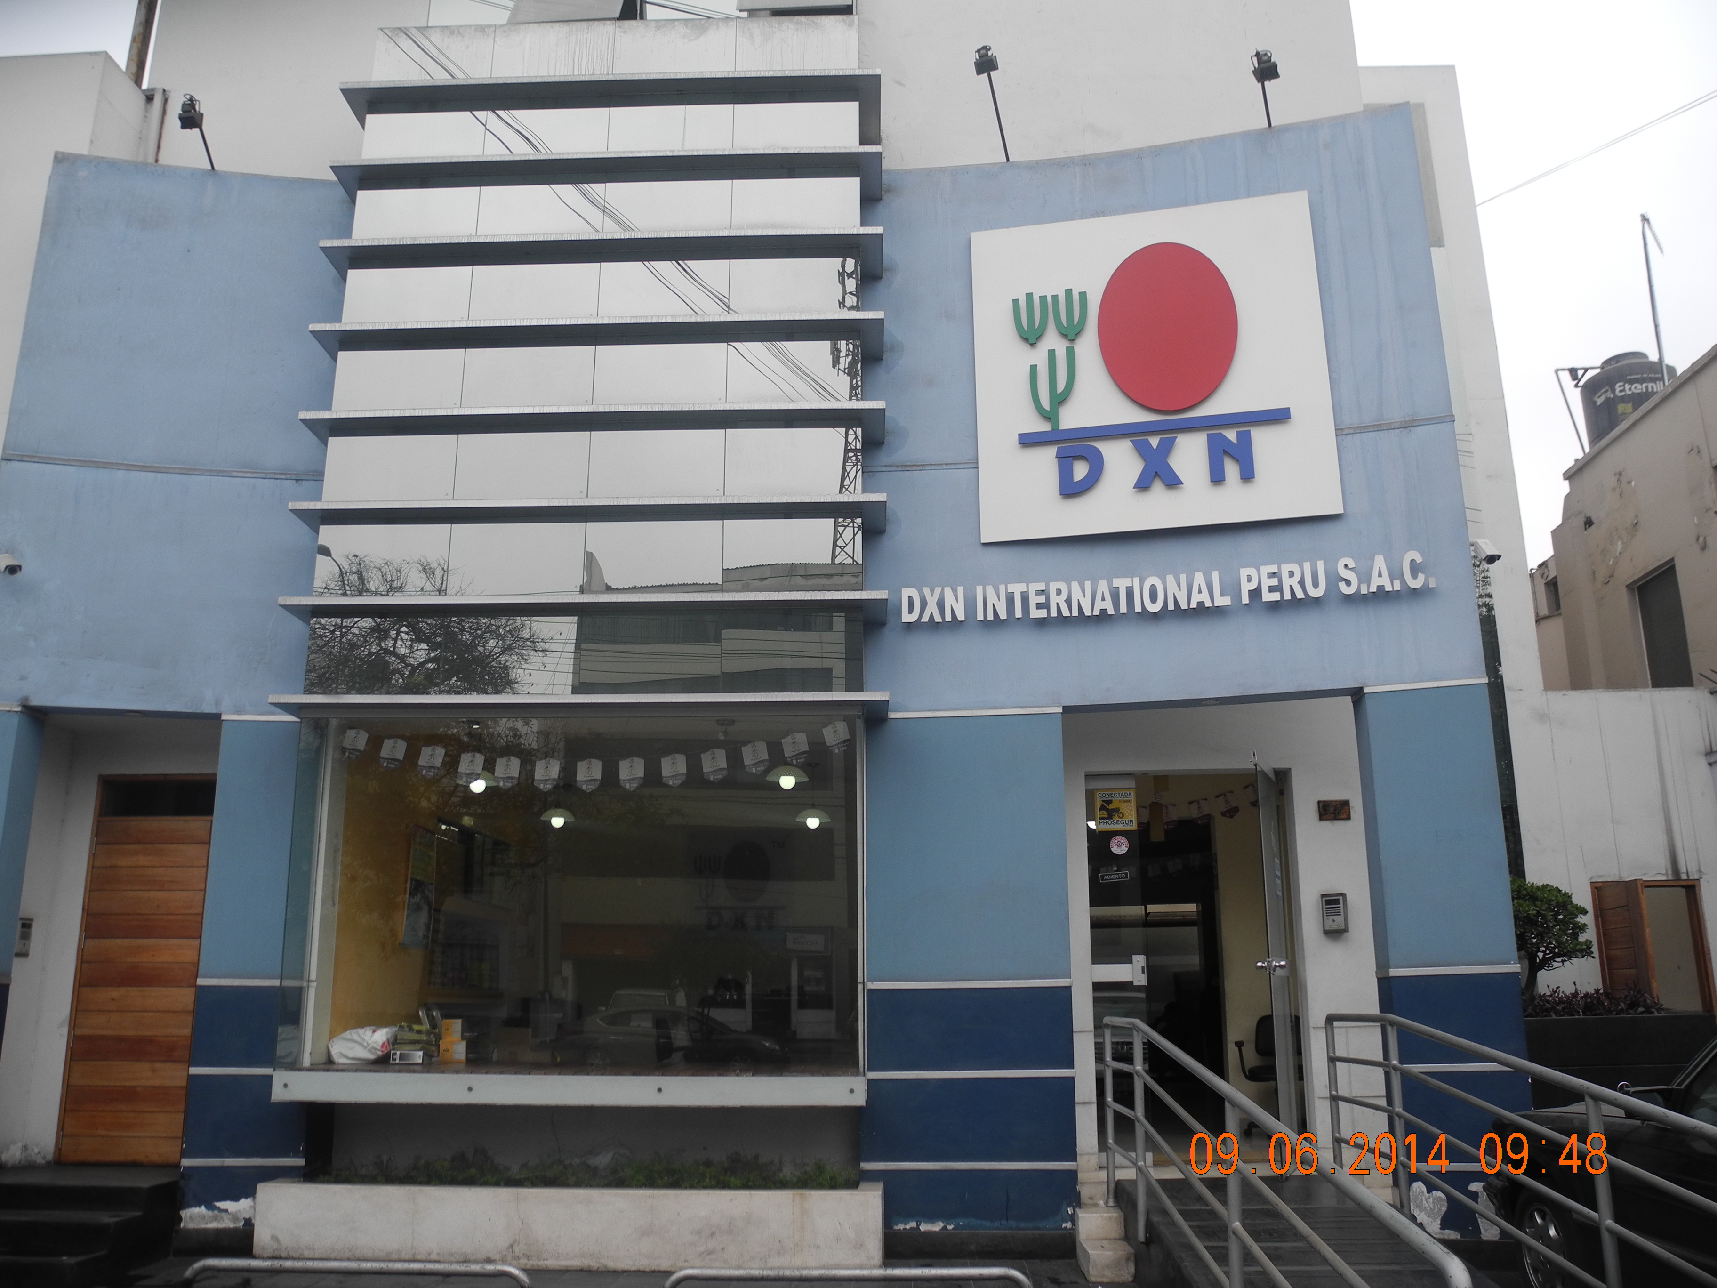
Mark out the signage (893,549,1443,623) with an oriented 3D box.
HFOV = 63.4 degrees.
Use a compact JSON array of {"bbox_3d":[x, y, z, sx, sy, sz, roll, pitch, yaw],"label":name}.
[{"bbox_3d":[1.799,-0.336,8.275,3.123,0.235,0.110,-4,-15,13],"label":"signage"}]

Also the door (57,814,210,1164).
[{"bbox_3d":[-4.492,2.145,8.679,0.830,2.145,0.080,0,-15,1],"label":"door"}]

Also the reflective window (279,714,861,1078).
[{"bbox_3d":[-1.606,1.401,7.840,3.240,1.996,0.120,0,-15,1],"label":"reflective window"}]

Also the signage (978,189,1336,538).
[{"bbox_3d":[1.796,-1.726,8.633,2.138,2.138,0.090,-4,-15,14],"label":"signage"}]

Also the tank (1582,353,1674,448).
[{"bbox_3d":[9.549,-2.969,17.129,1.100,1.400,1.100,0,-15,1],"label":"tank"}]

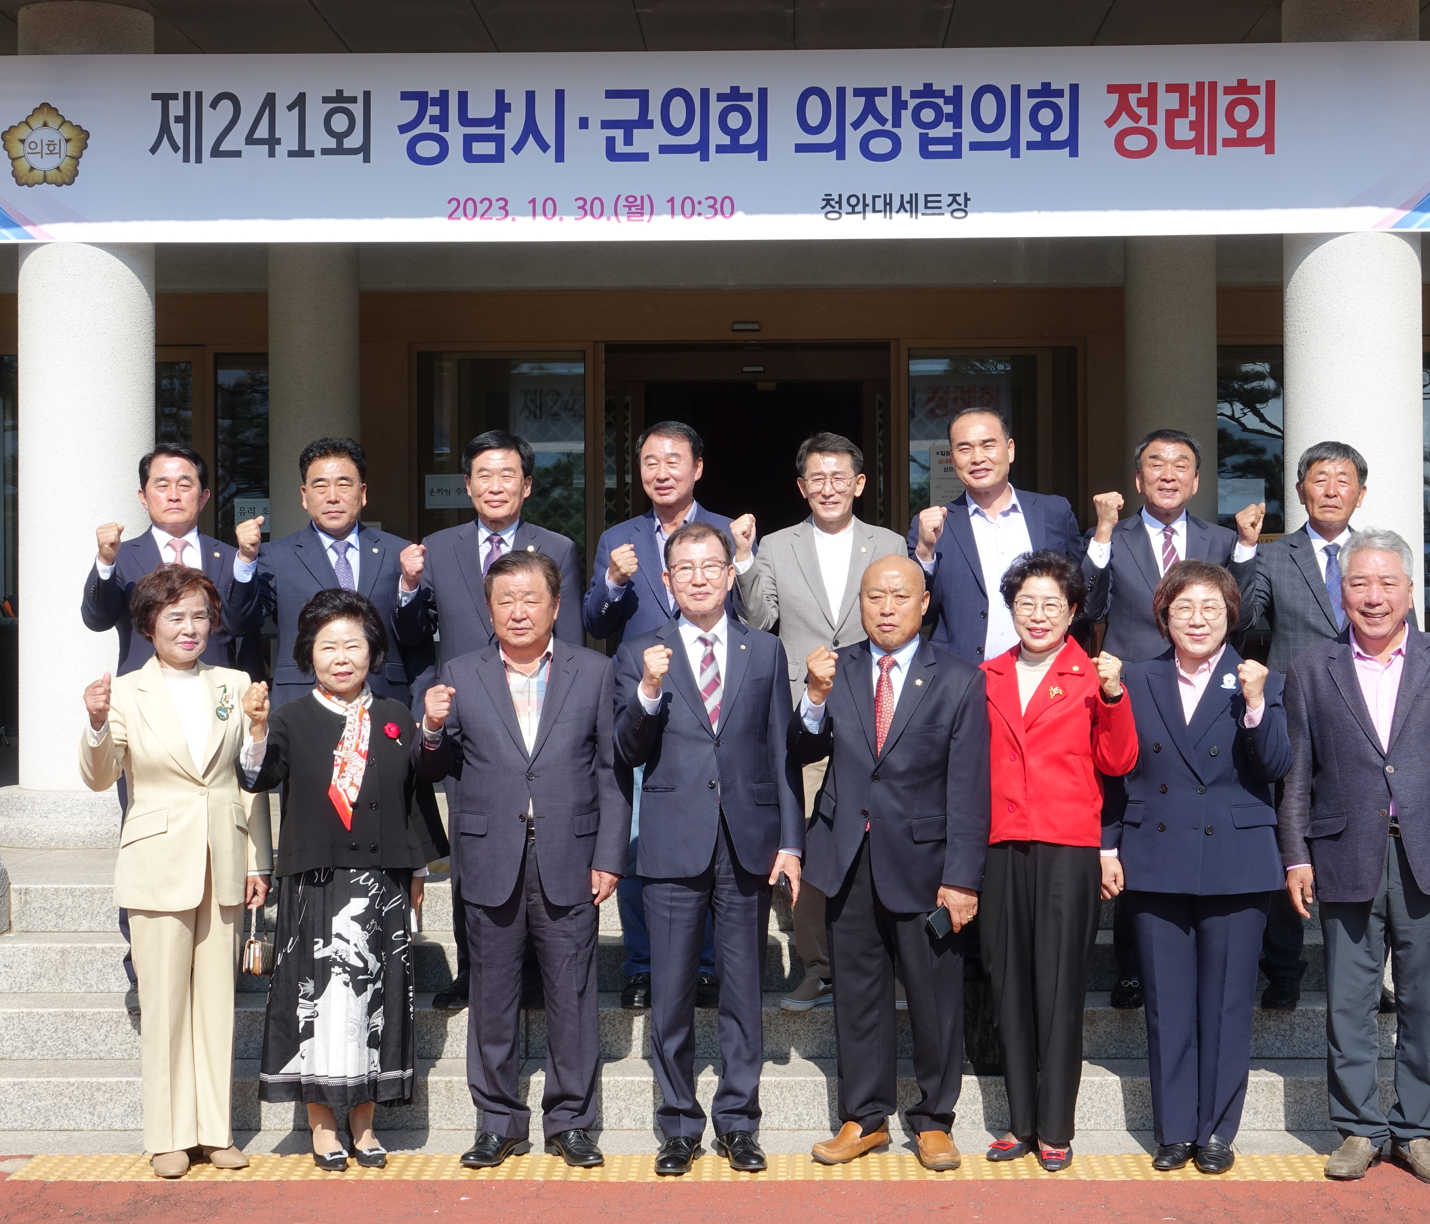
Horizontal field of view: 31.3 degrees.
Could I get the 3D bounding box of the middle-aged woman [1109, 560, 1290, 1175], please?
[{"bbox_3d":[1.295,0.661,6.820,0.483,1.600,0.370,0,0,3],"label":"middle-aged woman"}]

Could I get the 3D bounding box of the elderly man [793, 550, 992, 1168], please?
[{"bbox_3d":[0.479,0.666,6.900,0.528,1.642,0.430,0,0,7],"label":"elderly man"}]

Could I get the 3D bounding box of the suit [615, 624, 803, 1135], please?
[{"bbox_3d":[-0.021,0.708,6.747,0.494,1.378,0.340,0,0,0],"label":"suit"}]

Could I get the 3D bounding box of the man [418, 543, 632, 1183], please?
[{"bbox_3d":[-0.524,0.660,6.900,0.578,1.654,0.430,0,0,1],"label":"man"}]

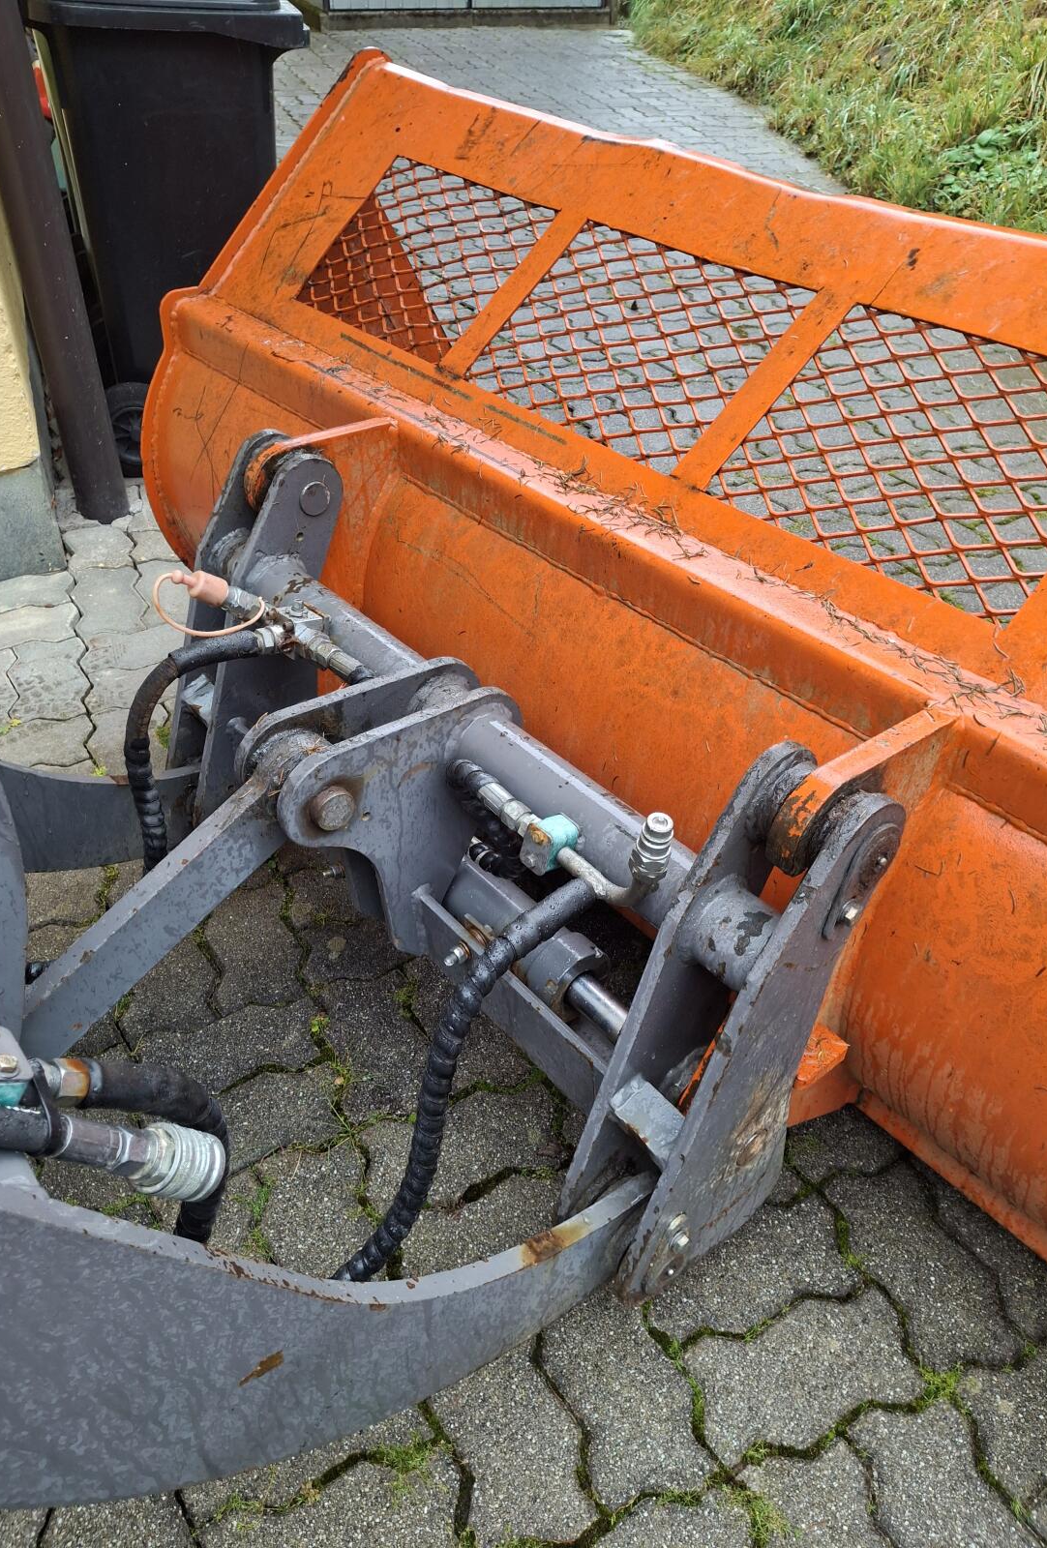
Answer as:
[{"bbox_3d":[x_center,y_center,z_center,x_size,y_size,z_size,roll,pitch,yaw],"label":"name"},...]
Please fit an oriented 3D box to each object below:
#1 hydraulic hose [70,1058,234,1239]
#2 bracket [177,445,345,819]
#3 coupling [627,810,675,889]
[{"bbox_3d":[-0.218,0.242,0.699,0.090,0.220,0.060,-5,39,-8],"label":"hydraulic hose"},{"bbox_3d":[-0.332,-0.171,1.472,0.243,0.555,0.092,-16,40,-39],"label":"bracket"},{"bbox_3d":[0.094,0.057,0.812,0.030,0.061,0.030,4,43,-4],"label":"coupling"}]

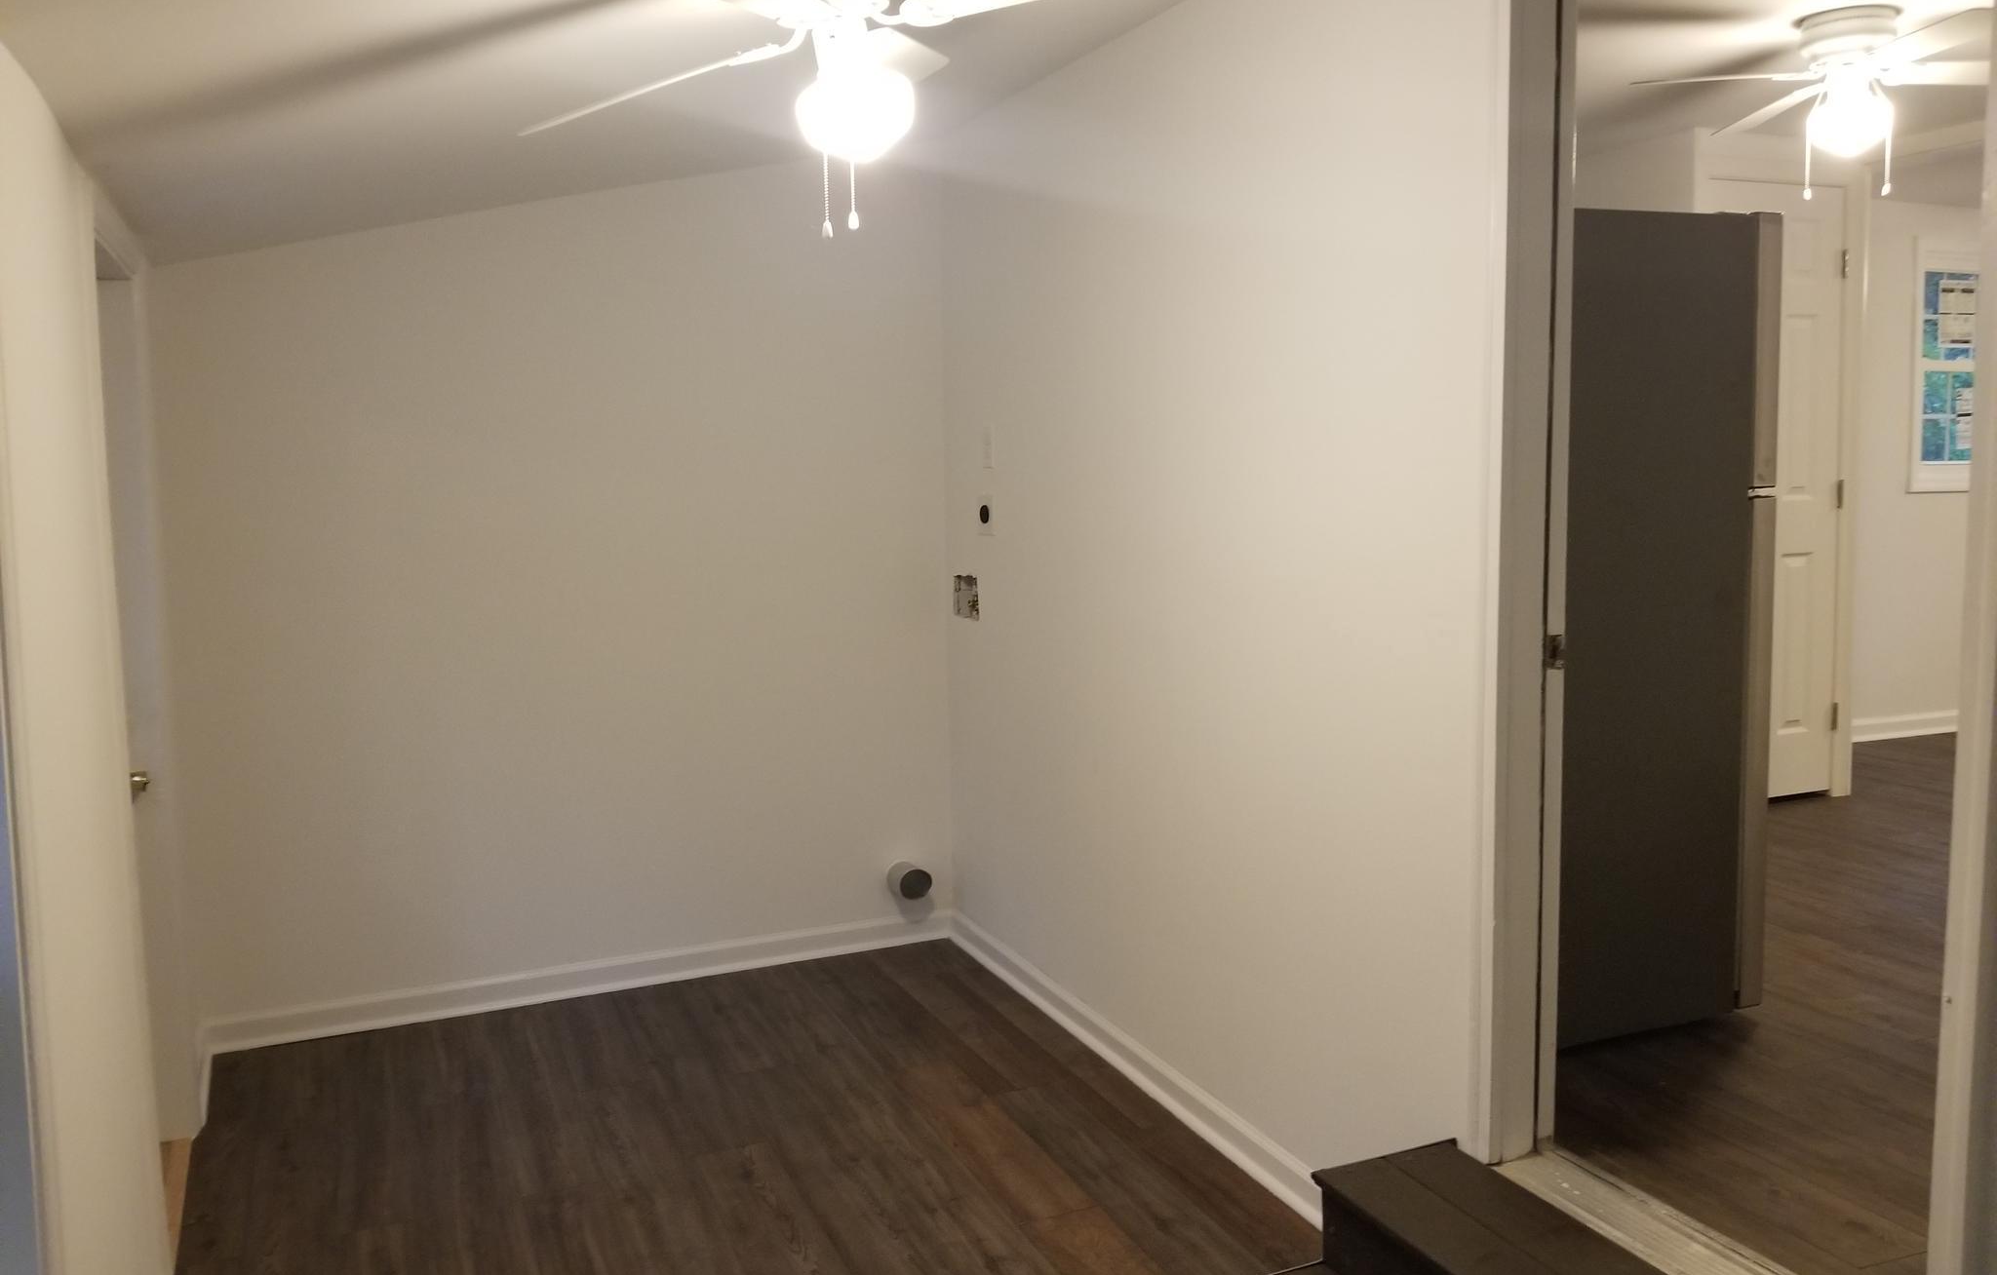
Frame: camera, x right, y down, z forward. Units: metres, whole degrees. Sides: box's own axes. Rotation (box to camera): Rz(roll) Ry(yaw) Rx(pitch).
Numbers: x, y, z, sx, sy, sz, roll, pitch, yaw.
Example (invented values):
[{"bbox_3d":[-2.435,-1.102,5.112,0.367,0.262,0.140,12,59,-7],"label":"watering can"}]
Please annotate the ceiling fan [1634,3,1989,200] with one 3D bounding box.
[{"bbox_3d":[2.007,-1.262,3.557,1.060,0.400,1.060,-2,6,-5],"label":"ceiling fan"}]

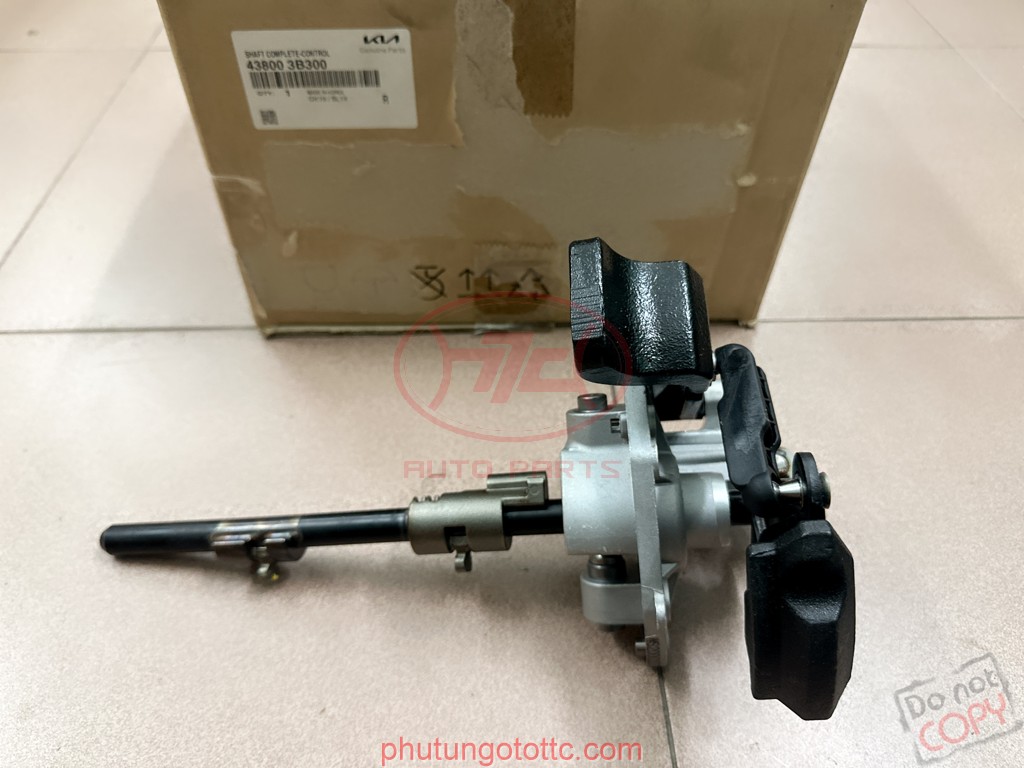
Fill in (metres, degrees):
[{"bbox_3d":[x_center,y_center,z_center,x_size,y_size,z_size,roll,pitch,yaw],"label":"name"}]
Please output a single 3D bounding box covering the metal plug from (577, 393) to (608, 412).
[{"bbox_3d":[0.034,0.008,0.300,0.013,0.006,0.013,-5,10,13],"label":"metal plug"}]

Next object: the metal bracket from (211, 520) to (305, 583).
[{"bbox_3d":[-0.110,0.073,0.317,0.044,0.023,0.025,-5,47,14],"label":"metal bracket"}]

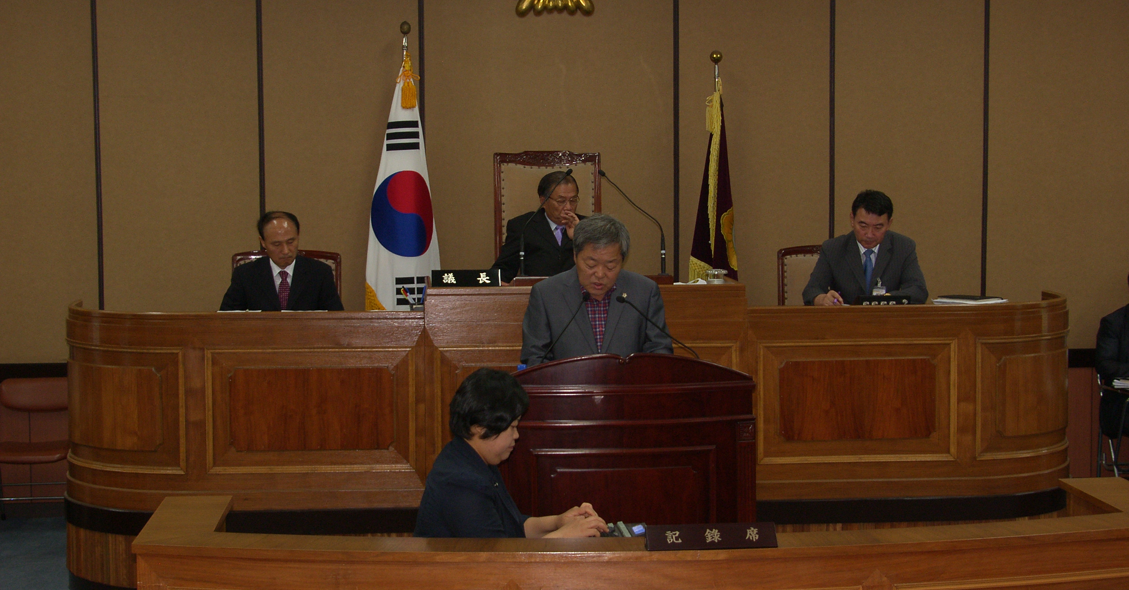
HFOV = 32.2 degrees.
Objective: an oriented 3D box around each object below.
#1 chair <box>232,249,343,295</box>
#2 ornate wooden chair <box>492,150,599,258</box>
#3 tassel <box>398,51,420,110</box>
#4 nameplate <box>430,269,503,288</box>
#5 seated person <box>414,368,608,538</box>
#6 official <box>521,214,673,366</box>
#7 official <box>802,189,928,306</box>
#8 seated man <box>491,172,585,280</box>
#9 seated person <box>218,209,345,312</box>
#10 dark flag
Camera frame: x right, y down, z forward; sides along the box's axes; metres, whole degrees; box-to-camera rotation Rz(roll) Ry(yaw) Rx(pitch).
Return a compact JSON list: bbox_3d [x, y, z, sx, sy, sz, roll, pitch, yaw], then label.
[{"bbox_3d":[-1.191,0.353,8.405,0.580,1.040,0.620,-1,5,-5],"label":"chair"},{"bbox_3d":[-0.071,0.049,8.531,0.620,1.335,0.660,-1,5,-5],"label":"ornate wooden chair"},{"bbox_3d":[-0.708,-0.971,8.900,0.105,0.265,0.070,-1,5,-5],"label":"tassel"},{"bbox_3d":[-0.391,-0.065,7.739,0.285,0.071,0.070,-1,5,-5],"label":"nameplate"},{"bbox_3d":[-0.117,0.807,5.031,0.600,1.225,0.460,0,5,9],"label":"seated person"},{"bbox_3d":[0.109,0.524,6.262,0.520,1.590,0.420,-1,5,-5],"label":"official"},{"bbox_3d":[1.288,0.209,8.444,0.530,1.295,0.750,-1,5,-5],"label":"official"},{"bbox_3d":[-0.051,0.102,8.335,0.540,1.260,0.750,-1,5,-5],"label":"seated man"},{"bbox_3d":[-1.184,0.280,8.198,0.520,1.220,0.750,-1,5,-5],"label":"seated person"},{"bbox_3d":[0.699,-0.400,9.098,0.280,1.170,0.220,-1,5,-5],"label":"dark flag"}]

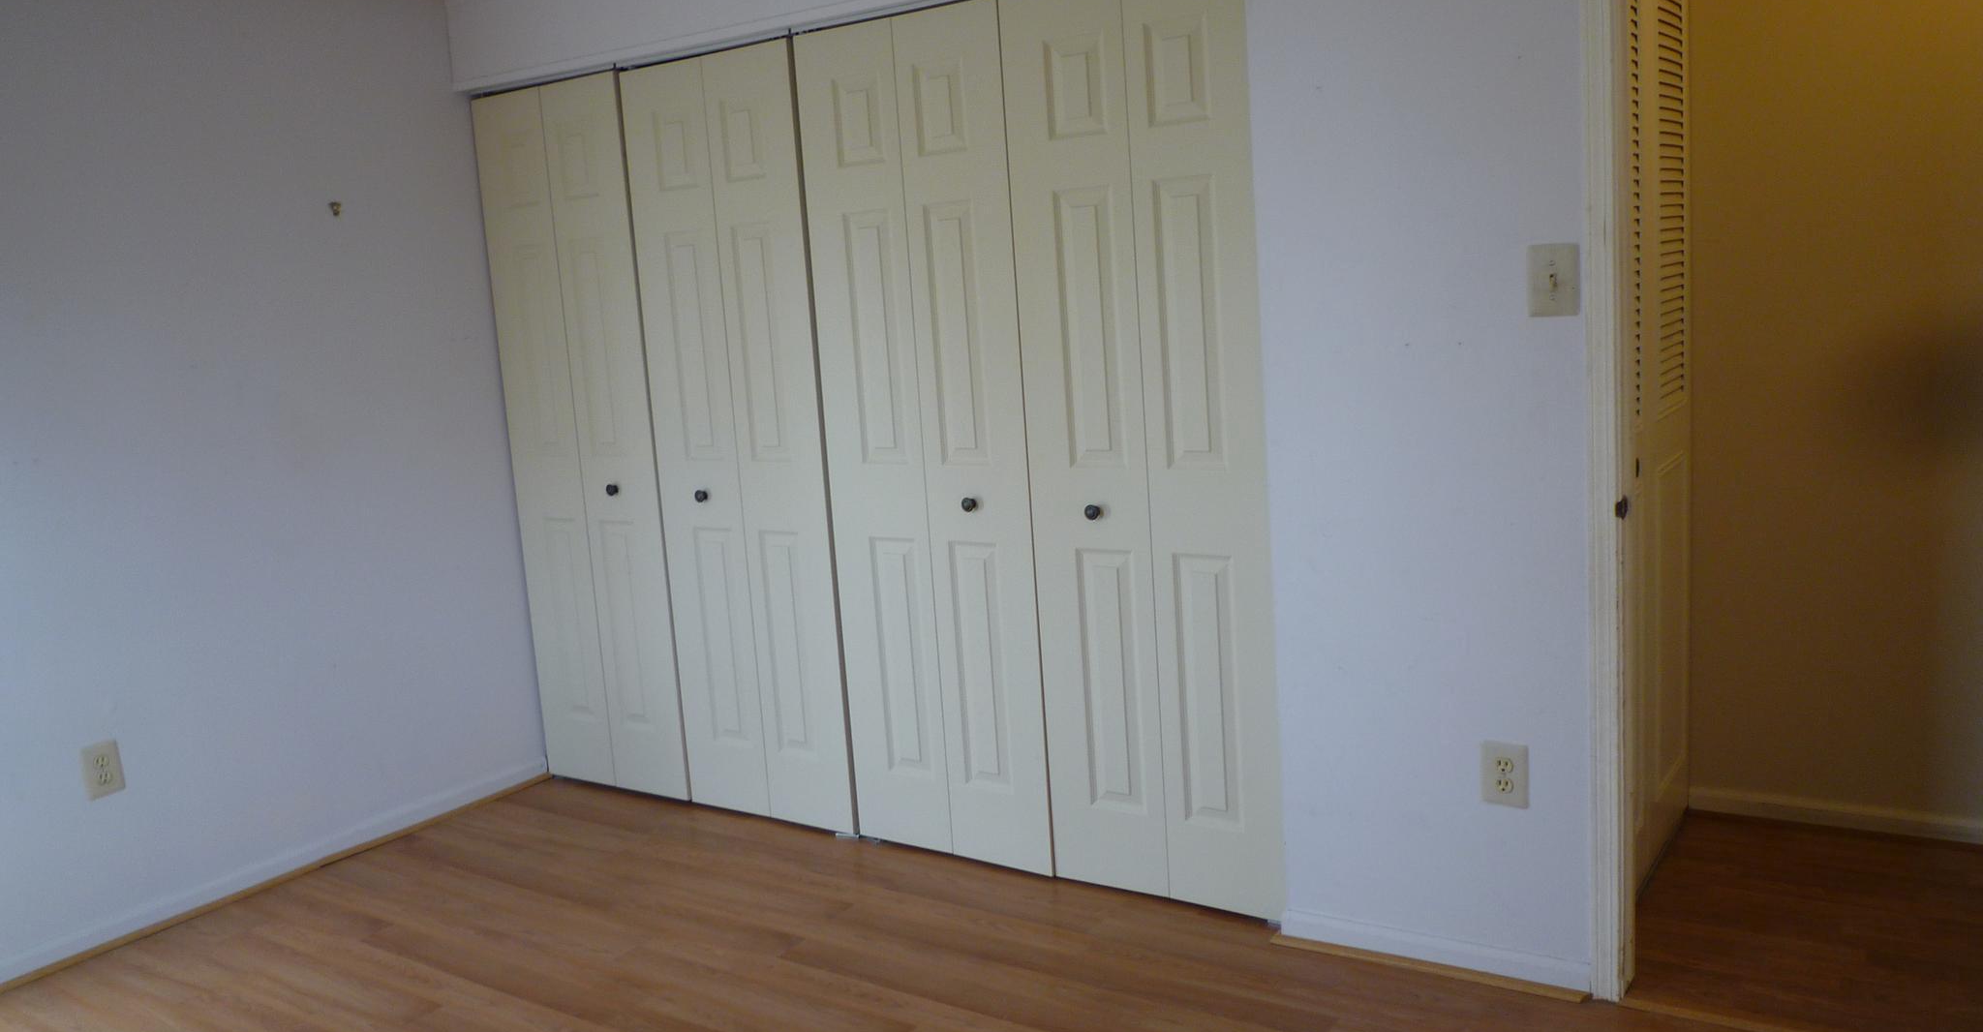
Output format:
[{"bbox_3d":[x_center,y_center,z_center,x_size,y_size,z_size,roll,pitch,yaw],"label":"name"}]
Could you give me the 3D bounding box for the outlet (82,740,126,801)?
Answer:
[{"bbox_3d":[-2.022,0.580,3.266,0.010,0.122,0.078,2,10,33],"label":"outlet"}]

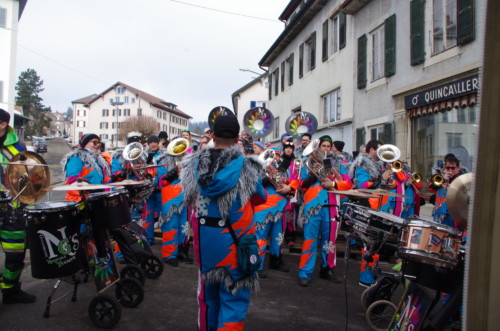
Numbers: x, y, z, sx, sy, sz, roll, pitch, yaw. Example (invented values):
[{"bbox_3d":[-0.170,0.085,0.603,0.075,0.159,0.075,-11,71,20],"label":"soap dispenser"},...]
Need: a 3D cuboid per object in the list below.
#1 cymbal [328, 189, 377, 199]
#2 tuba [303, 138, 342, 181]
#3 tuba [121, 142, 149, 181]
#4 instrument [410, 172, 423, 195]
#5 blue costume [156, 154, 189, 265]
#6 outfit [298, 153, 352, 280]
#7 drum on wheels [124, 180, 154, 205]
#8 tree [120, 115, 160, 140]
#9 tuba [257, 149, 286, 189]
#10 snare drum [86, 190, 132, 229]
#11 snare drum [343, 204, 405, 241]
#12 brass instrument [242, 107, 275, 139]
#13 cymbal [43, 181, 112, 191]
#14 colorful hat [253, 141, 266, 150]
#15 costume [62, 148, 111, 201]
[{"bbox_3d":[0.838,0.228,3.000,0.410,0.045,0.410,6,2,0],"label":"cymbal"},{"bbox_3d":[0.835,-0.046,4.280,0.580,0.290,0.270,44,-15,-16],"label":"tuba"},{"bbox_3d":[-1.398,-0.031,4.650,0.280,0.300,0.560,0,-34,4],"label":"tuba"},{"bbox_3d":[2.218,0.227,5.000,0.150,0.240,0.550,2,1,18],"label":"instrument"},{"bbox_3d":[-1.022,0.572,5.100,0.540,1.480,0.400,1,1,-7],"label":"blue costume"},{"bbox_3d":[0.900,0.628,4.520,0.580,1.500,0.440,1,-1,25],"label":"outfit"},{"bbox_3d":[-1.257,0.314,4.200,0.370,0.220,0.370,-18,3,-11],"label":"drum on wheels"},{"bbox_3d":[-16.908,-4.951,57.000,6.200,5.800,6.000,1,1,0],"label":"tree"},{"bbox_3d":[0.283,0.042,4.500,0.320,0.600,0.290,-26,23,8],"label":"tuba"},{"bbox_3d":[-1.300,0.415,3.450,0.380,0.310,0.380,-7,2,-11],"label":"snare drum"},{"bbox_3d":[0.871,0.404,2.650,0.400,0.170,0.400,14,2,16],"label":"snare drum"},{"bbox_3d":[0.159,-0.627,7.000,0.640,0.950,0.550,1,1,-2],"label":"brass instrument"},{"bbox_3d":[-1.398,0.167,3.050,0.505,0.055,0.505,-2,0,0],"label":"cymbal"},{"bbox_3d":[0.152,-0.316,6.000,0.230,0.170,0.200,1,-1,-30],"label":"colorful hat"},{"bbox_3d":[-1.966,0.529,4.500,0.430,1.450,0.540,2,2,41],"label":"costume"}]

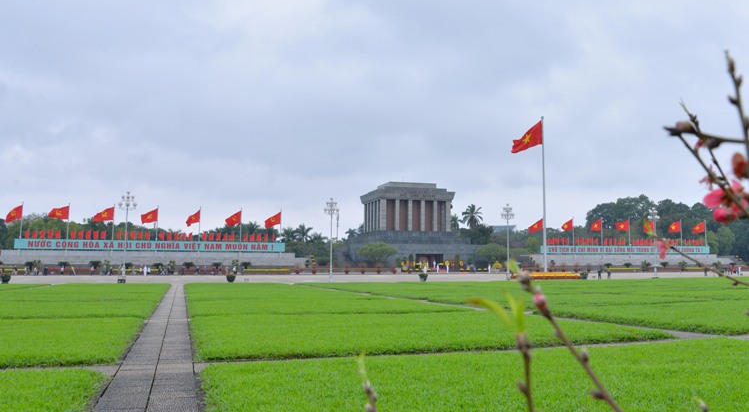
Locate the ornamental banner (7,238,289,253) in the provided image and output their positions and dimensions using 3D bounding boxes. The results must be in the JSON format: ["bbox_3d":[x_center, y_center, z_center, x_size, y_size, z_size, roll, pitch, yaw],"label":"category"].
[{"bbox_3d":[-42.202,7.819,97.367,48.900,1.900,0.300,2,-7,-14],"label":"ornamental banner"}]

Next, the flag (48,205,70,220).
[{"bbox_3d":[-58.045,1.298,92.000,3.101,2.626,0.800,2,-7,-13],"label":"flag"}]

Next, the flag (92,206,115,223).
[{"bbox_3d":[-51.444,1.656,95.101,3.800,2.900,0.700,2,-7,-14],"label":"flag"}]

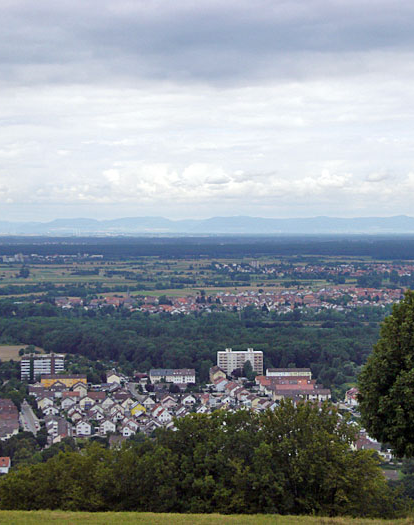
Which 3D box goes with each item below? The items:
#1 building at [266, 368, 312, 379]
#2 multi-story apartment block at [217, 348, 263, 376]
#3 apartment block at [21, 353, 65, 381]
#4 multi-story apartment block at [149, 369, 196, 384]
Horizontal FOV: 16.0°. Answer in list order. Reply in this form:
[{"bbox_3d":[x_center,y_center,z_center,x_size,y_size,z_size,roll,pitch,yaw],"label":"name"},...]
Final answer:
[{"bbox_3d":[79.281,108.060,1424.301,42.500,11.300,12.000,0,1,-3],"label":"building"},{"bbox_3d":[32.998,98.883,1456.573,44.800,27.300,13.000,0,1,0],"label":"multi-story apartment block"},{"bbox_3d":[-156.479,100.671,1409.604,41.000,26.500,13.000,0,1,-4],"label":"apartment block"},{"bbox_3d":[-32.186,107.629,1392.279,42.000,13.600,12.000,0,1,-3],"label":"multi-story apartment block"}]

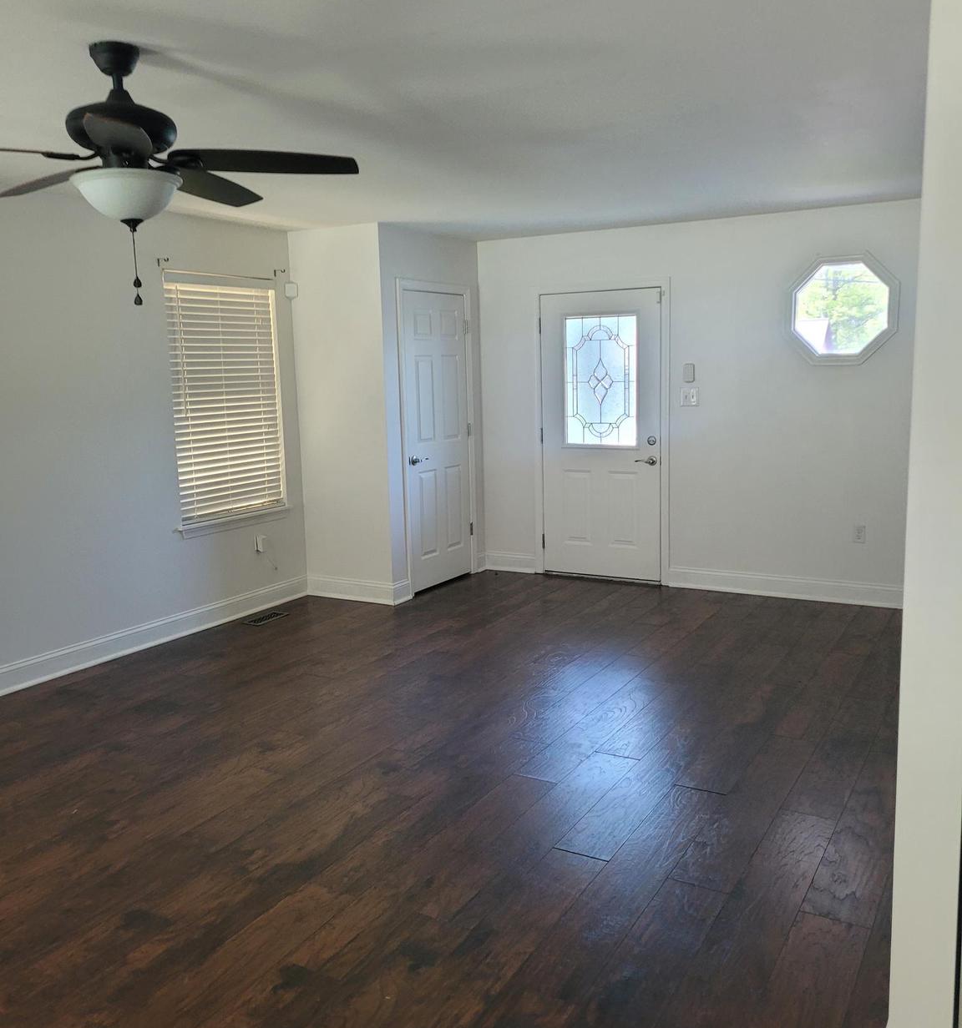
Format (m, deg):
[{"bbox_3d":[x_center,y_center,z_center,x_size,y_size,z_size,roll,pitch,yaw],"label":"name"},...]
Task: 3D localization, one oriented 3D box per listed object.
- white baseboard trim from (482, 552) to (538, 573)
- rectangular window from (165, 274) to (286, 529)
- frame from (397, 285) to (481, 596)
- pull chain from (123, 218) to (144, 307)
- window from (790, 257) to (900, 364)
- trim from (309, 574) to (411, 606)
[{"bbox_3d":[0.230,0.371,7.304,0.435,0.132,0.018,3,10,29],"label":"white baseboard trim"},{"bbox_3d":[-1.586,-0.728,5.996,0.065,1.450,0.925,3,10,29],"label":"rectangular window"},{"bbox_3d":[-0.329,-0.534,6.756,0.110,2.110,0.915,3,10,29],"label":"frame"},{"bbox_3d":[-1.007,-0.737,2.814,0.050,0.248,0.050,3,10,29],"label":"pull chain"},{"bbox_3d":[2.231,-1.256,5.922,0.650,0.665,0.090,3,10,29],"label":"window"},{"bbox_3d":[-0.836,0.500,6.611,0.737,0.134,0.225,3,10,29],"label":"trim"}]

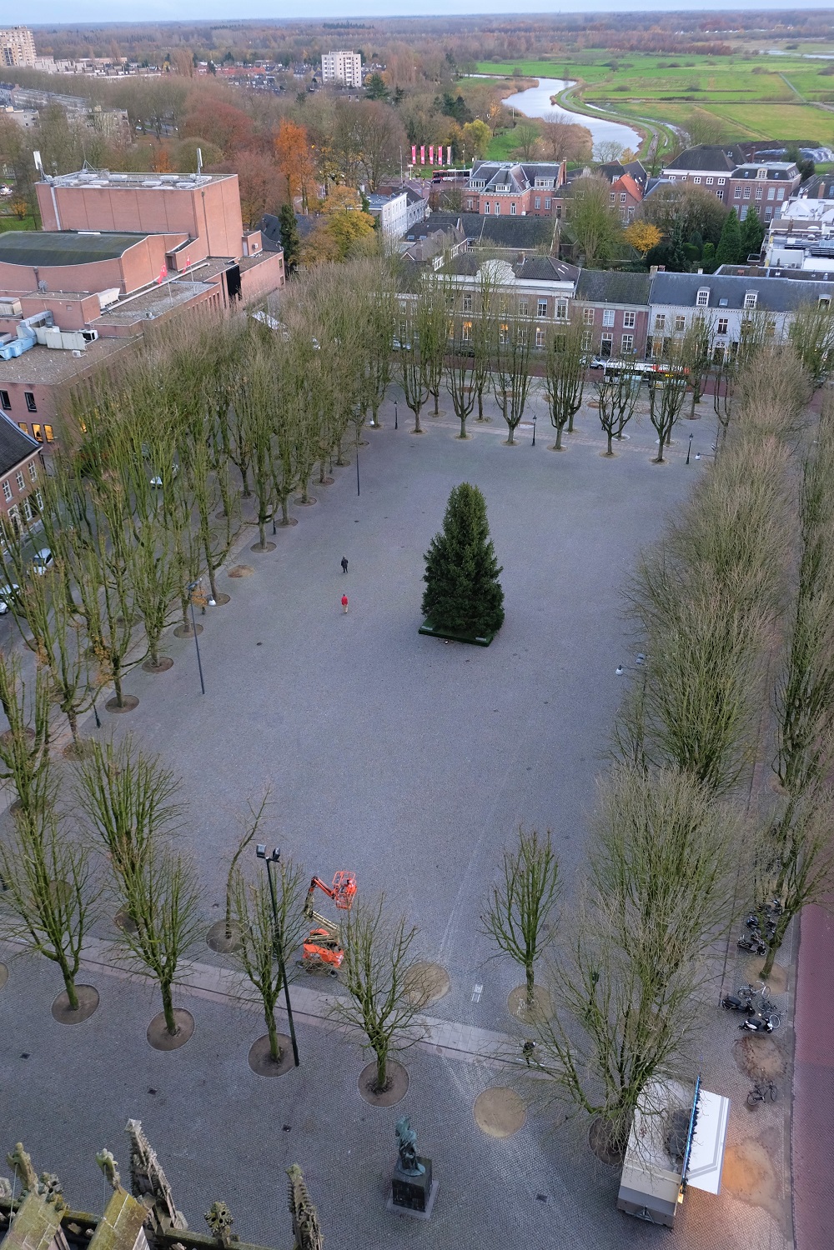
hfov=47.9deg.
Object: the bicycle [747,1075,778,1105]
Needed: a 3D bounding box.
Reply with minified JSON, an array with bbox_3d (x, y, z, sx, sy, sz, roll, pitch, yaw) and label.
[{"bbox_3d":[16.895,22.785,45.566,1.720,1.060,0.600,-7,34,-9],"label":"bicycle"}]

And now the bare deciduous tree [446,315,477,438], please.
[{"bbox_3d":[5.722,-30.073,114.096,4.000,15.100,4.000,-1,33,1],"label":"bare deciduous tree"}]

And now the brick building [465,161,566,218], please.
[{"bbox_3d":[23.223,-103.709,226.823,23.000,14.000,22.000,9,35,15],"label":"brick building"}]

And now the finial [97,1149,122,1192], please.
[{"bbox_3d":[-5.927,10.612,18.241,0.400,1.350,0.450,6,34,11],"label":"finial"}]

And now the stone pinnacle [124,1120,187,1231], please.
[{"bbox_3d":[-7.625,15.954,27.039,1.200,6.070,1.200,8,34,13],"label":"stone pinnacle"}]

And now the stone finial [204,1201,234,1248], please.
[{"bbox_3d":[-5.215,16.164,25.066,0.780,1.700,0.780,4,33,8],"label":"stone finial"}]

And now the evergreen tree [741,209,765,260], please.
[{"bbox_3d":[68.428,-79.029,190.840,5.000,11.400,5.000,-1,33,1],"label":"evergreen tree"}]

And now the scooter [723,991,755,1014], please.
[{"bbox_3d":[16.558,19.540,48.216,1.700,1.120,0.700,14,36,21],"label":"scooter"}]

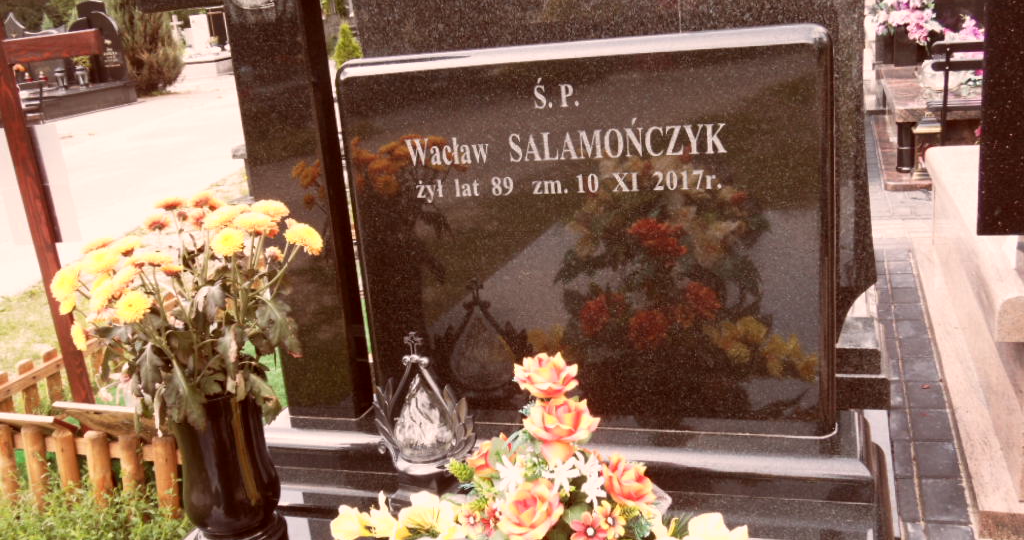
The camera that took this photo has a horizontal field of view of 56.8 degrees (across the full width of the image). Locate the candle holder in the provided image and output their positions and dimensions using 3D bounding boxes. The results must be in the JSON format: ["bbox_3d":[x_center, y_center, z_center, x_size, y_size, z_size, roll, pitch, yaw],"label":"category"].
[{"bbox_3d":[-0.134,0.223,1.400,0.143,0.270,0.115,0,14,17],"label":"candle holder"}]

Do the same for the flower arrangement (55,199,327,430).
[{"bbox_3d":[-0.430,0.053,1.250,0.330,0.285,0.270,0,14,17],"label":"flower arrangement"}]

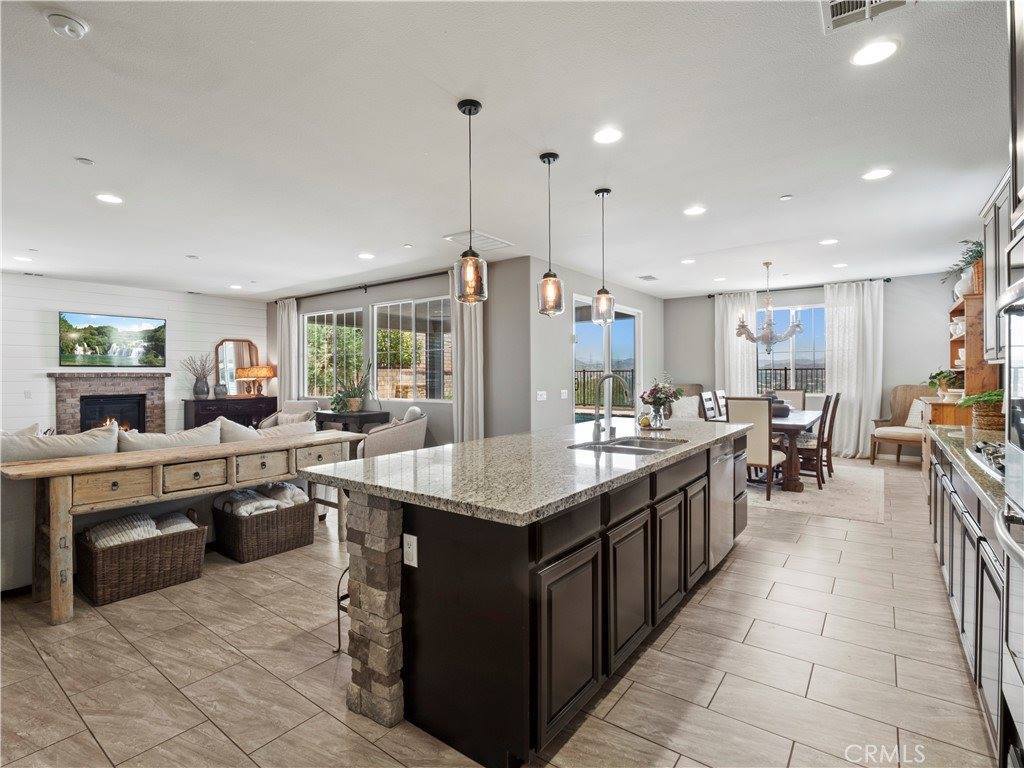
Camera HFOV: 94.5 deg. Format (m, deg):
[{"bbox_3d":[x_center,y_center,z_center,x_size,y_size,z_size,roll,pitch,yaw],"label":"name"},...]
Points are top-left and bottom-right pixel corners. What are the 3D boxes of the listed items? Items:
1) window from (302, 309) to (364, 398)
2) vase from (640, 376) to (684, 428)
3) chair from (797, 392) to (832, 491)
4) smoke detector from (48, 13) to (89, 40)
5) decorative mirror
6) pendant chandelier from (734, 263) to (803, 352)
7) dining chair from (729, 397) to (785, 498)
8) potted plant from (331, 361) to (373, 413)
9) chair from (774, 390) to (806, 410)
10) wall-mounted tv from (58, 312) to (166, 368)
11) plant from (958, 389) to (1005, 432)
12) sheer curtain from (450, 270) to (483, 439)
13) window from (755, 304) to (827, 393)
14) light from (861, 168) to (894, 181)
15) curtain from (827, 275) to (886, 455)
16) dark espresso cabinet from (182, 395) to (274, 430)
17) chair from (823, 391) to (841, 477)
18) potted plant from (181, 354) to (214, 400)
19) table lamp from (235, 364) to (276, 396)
[{"bbox_3d":[-3.732,-0.627,9.733,2.100,1.760,0.120,0,0,38],"label":"window"},{"bbox_3d":[1.248,0.150,3.950,0.370,0.434,0.350,0,0,38],"label":"vase"},{"bbox_3d":[3.564,0.684,5.761,0.550,1.080,0.480,1,1,37],"label":"chair"},{"bbox_3d":[-1.859,-1.503,1.982,0.135,0.045,0.135,0,1,36],"label":"smoke detector"},{"bbox_3d":[-6.026,-0.363,10.397,0.080,1.264,0.893,0,0,38],"label":"decorative mirror"},{"bbox_3d":[3.394,-0.985,6.287,0.880,1.240,0.880,1,1,37],"label":"pendant chandelier"},{"bbox_3d":[2.723,0.694,5.363,0.530,1.080,0.630,1,1,37],"label":"dining chair"},{"bbox_3d":[-2.444,0.038,7.234,0.560,0.760,0.520,1,1,37],"label":"potted plant"},{"bbox_3d":[4.389,0.661,7.533,0.490,1.100,0.630,0,1,36],"label":"chair"},{"bbox_3d":[-6.342,-0.675,7.594,0.060,0.810,1.380,1,1,37],"label":"wall-mounted tv"},{"bbox_3d":[3.823,0.195,3.750,0.400,0.340,0.420,0,0,38],"label":"plant"},{"bbox_3d":[-0.605,-0.149,6.449,0.530,2.820,0.140,0,1,36],"label":"sheer curtain"},{"bbox_3d":[4.901,-0.567,8.333,1.140,1.560,0.100,0,1,36],"label":"window"},{"bbox_3d":[2.748,-1.572,3.568,0.190,0.025,0.190,0,1,36],"label":"light"},{"bbox_3d":[5.558,-0.209,7.702,0.800,2.820,0.130,0,1,36],"label":"curtain"},{"bbox_3d":[-5.980,0.780,10.161,0.500,0.920,1.642,0,0,38],"label":"dark espresso cabinet"},{"bbox_3d":[4.164,0.681,6.535,0.560,1.100,0.480,0,1,36],"label":"chair"},{"bbox_3d":[-6.388,-0.132,9.613,0.520,0.934,0.620,0,0,38],"label":"potted plant"},{"bbox_3d":[-4.876,-0.047,9.111,0.480,0.600,0.500,1,1,37],"label":"table lamp"}]

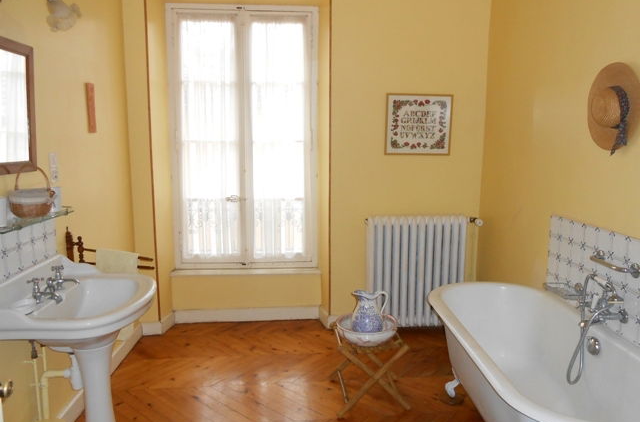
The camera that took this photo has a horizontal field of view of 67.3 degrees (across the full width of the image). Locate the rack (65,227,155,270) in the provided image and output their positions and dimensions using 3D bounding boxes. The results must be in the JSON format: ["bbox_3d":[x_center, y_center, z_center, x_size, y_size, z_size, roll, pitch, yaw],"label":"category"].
[{"bbox_3d":[-1.068,0.226,2.426,0.520,0.250,0.180,2,8,10],"label":"rack"}]

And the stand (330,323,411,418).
[{"bbox_3d":[0.287,0.895,2.809,0.410,0.387,0.400,0,8,-2],"label":"stand"}]

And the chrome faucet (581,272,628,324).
[{"bbox_3d":[1.244,0.396,2.147,0.175,0.220,0.230,0,8,-3],"label":"chrome faucet"}]

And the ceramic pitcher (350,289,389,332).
[{"bbox_3d":[0.282,0.588,2.765,0.210,0.270,0.175,0,8,-3],"label":"ceramic pitcher"}]

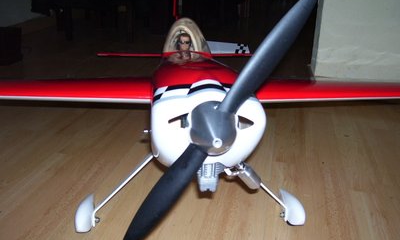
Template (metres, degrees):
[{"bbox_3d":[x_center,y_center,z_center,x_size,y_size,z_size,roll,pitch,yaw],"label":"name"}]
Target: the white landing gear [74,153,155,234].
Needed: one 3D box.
[{"bbox_3d":[-0.166,0.130,0.778,0.171,0.172,0.125,-1,23,-4],"label":"white landing gear"}]

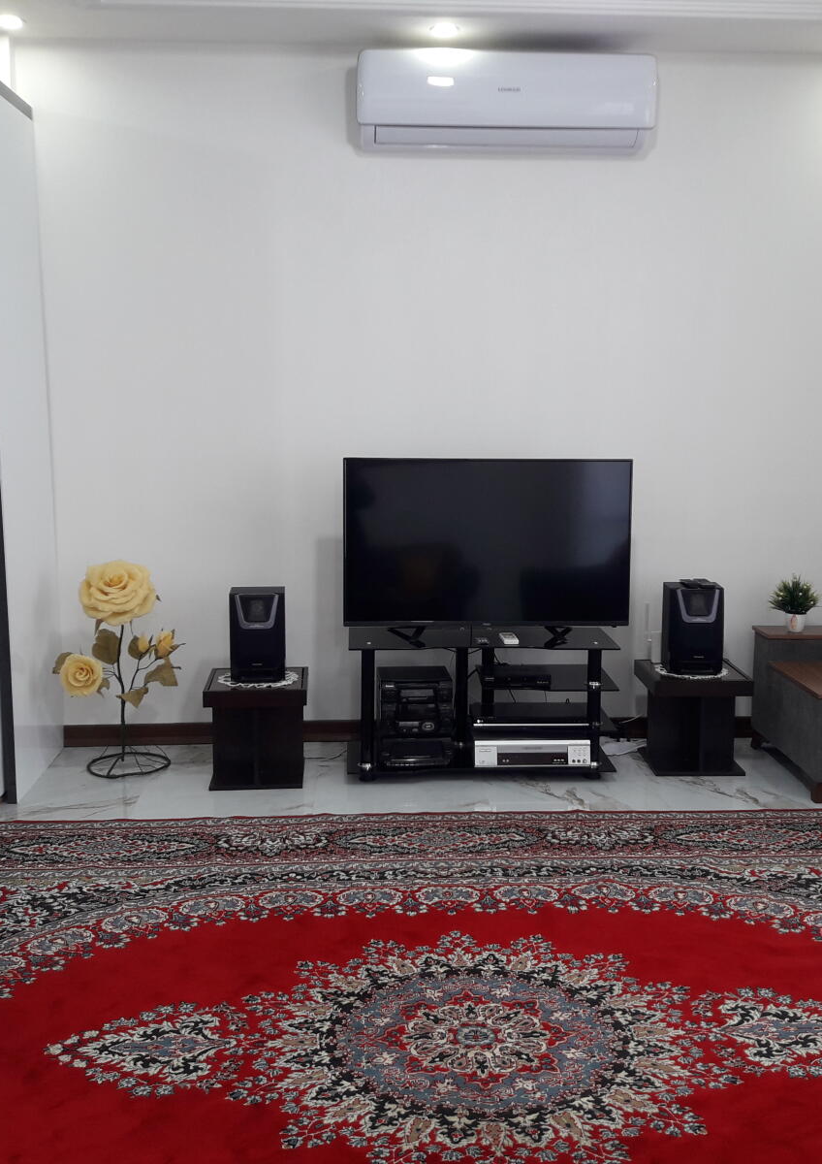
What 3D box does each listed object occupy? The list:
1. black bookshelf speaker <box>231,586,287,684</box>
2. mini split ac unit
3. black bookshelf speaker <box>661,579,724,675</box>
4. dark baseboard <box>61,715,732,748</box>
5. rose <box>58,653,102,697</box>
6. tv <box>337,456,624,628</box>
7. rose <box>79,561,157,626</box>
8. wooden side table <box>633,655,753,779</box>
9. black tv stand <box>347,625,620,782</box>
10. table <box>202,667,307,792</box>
[{"bbox_3d":[-0.559,0.192,4.622,0.202,0.328,0.165,-1,9,-3],"label":"black bookshelf speaker"},{"bbox_3d":[0.346,-1.756,4.632,1.087,0.320,0.225,-1,9,-3],"label":"mini split ac unit"},{"bbox_3d":[1.047,0.170,4.681,0.195,0.316,0.180,0,9,0],"label":"black bookshelf speaker"},{"bbox_3d":[0.129,0.603,5.114,3.030,0.088,0.020,-1,9,-3],"label":"dark baseboard"},{"bbox_3d":[-1.239,0.349,4.740,0.165,0.165,0.110,-2,9,-9],"label":"rose"},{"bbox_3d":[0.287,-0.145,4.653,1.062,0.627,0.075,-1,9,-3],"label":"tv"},{"bbox_3d":[-1.067,0.040,4.569,0.270,0.232,0.220,0,9,-3],"label":"rose"},{"bbox_3d":[1.051,0.506,4.728,0.360,0.362,0.360,0,9,-1],"label":"wooden side table"},{"bbox_3d":[0.253,0.449,4.633,0.960,0.505,0.395,0,9,-3],"label":"black tv stand"},{"bbox_3d":[-0.555,0.530,4.571,0.360,0.363,0.355,-1,9,-4],"label":"table"}]

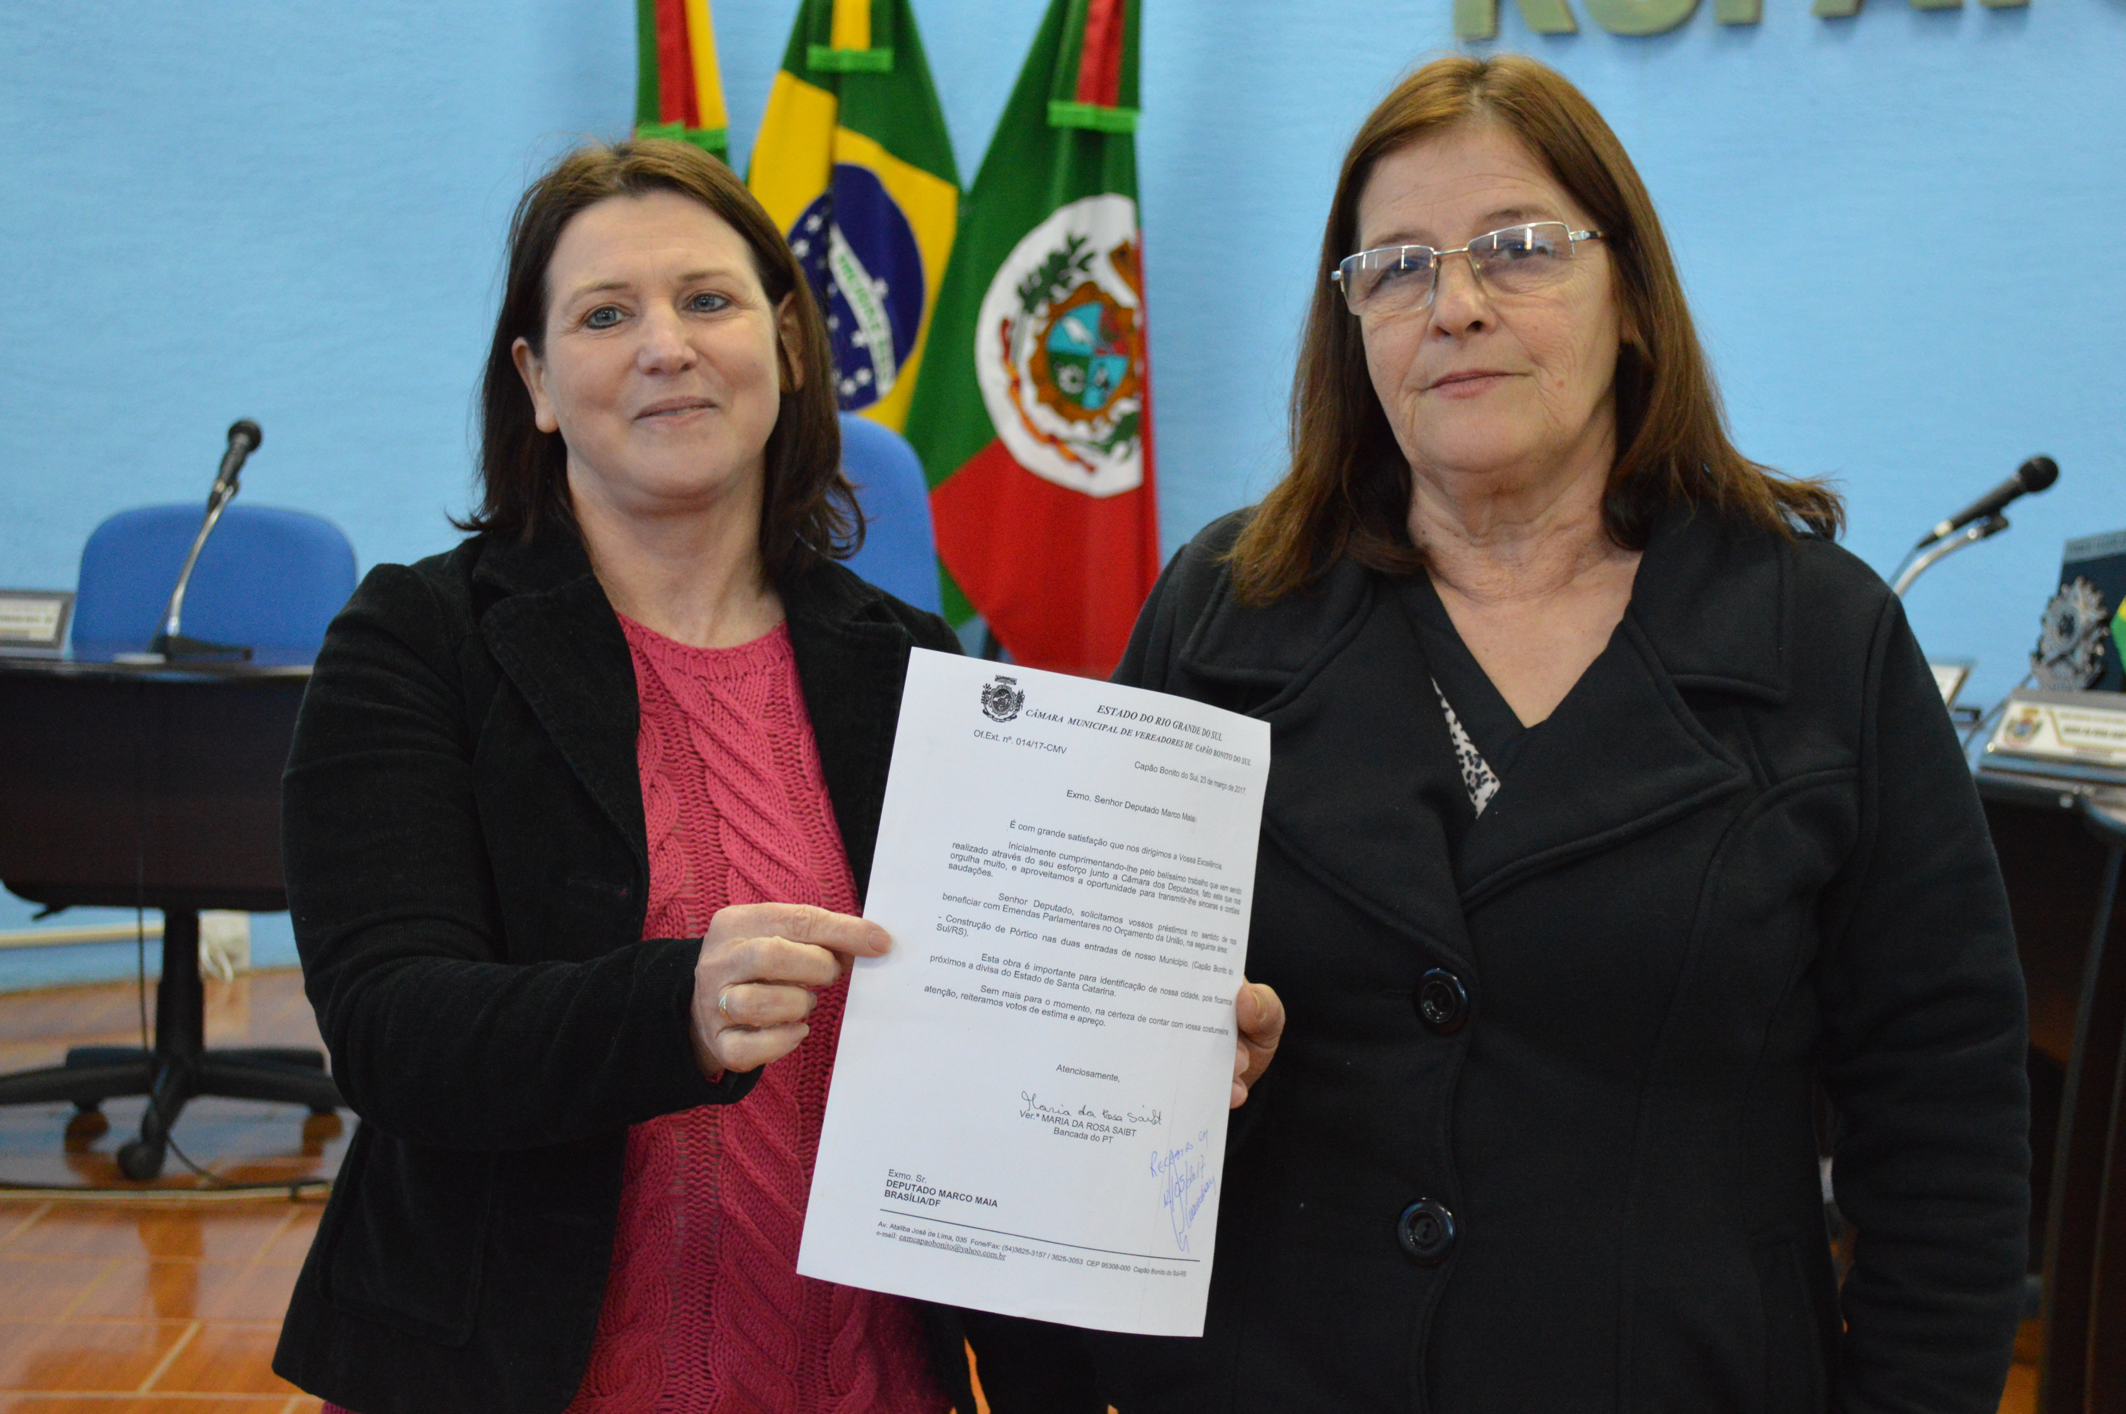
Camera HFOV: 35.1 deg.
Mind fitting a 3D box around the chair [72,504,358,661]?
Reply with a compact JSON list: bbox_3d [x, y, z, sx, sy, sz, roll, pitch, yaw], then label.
[{"bbox_3d":[-1.315,0.165,5.060,0.610,0.950,0.620,2,3,-3],"label":"chair"}]

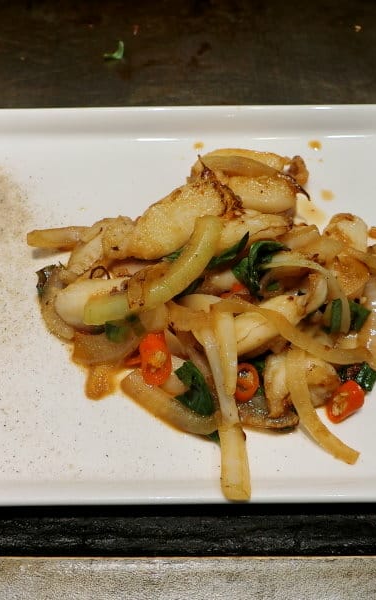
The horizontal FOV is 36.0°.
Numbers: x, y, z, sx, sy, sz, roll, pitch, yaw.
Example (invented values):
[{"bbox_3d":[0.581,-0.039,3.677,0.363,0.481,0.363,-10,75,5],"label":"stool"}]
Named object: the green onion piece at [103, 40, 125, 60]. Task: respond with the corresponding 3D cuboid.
[{"bbox_3d":[-0.052,-0.175,0.405,0.015,0.006,0.013,0,60,0],"label":"green onion piece"}]

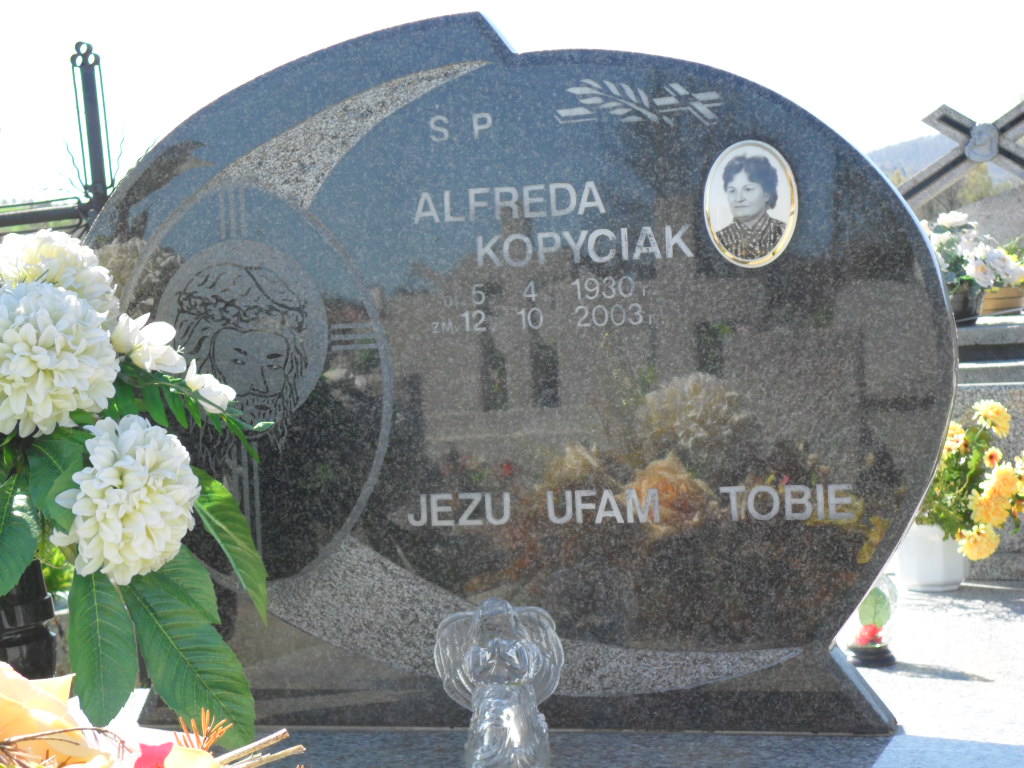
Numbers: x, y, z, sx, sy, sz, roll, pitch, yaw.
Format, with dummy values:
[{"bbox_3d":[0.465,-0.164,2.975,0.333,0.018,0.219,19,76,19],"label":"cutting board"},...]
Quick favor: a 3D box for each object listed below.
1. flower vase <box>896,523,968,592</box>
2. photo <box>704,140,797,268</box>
[{"bbox_3d":[0.647,0.266,3.378,0.109,0.105,0.109,-2,5,16],"label":"flower vase"},{"bbox_3d":[0.274,-0.205,2.500,0.108,0.146,0.012,-2,5,16],"label":"photo"}]

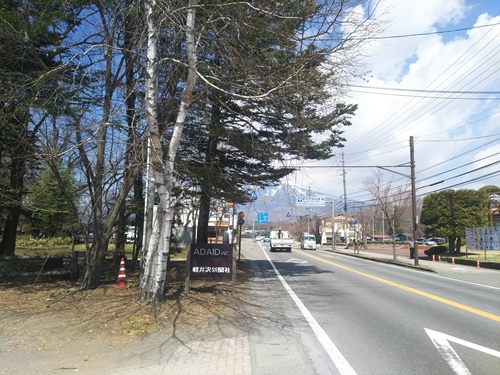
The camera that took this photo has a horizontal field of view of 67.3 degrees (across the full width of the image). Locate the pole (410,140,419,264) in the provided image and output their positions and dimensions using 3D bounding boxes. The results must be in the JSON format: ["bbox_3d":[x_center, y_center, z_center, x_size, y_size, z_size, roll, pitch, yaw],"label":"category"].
[{"bbox_3d":[10.278,0.744,23.515,0.250,8.060,0.250,1,-7,1],"label":"pole"}]

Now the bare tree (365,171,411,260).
[{"bbox_3d":[10.510,2.050,28.632,3.100,6.810,3.000,1,-7,1],"label":"bare tree"}]

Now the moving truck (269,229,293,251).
[{"bbox_3d":[3.178,5.647,40.073,2.100,2.250,5.300,1,-7,1],"label":"moving truck"}]

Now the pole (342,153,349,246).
[{"bbox_3d":[14.566,1.675,56.970,0.420,14.910,0.400,1,-7,1],"label":"pole"}]

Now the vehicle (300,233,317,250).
[{"bbox_3d":[7.275,6.842,46.809,1.480,1.900,3.400,1,-7,1],"label":"vehicle"}]

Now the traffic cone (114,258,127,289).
[{"bbox_3d":[-3.158,2.098,9.245,0.360,0.700,0.360,1,-7,1],"label":"traffic cone"}]

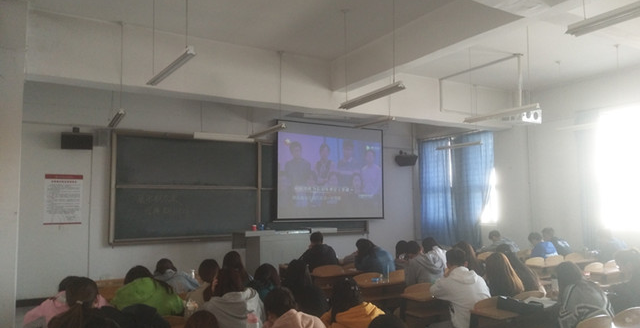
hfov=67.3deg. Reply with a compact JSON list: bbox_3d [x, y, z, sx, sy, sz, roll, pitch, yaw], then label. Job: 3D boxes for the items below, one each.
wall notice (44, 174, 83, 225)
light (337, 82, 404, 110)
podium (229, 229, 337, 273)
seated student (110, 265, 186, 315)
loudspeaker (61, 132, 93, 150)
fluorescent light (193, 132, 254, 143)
[{"bbox_3d":[-4.749,0.659,8.911,0.631,0.914,0.010,3,-6,-31],"label":"wall notice"},{"bbox_3d":[0.595,-0.791,5.718,0.130,0.075,1.240,3,-6,-31],"label":"light"},{"bbox_3d":[-0.664,1.848,9.522,2.058,1.100,0.750,3,-6,-31],"label":"podium"},{"bbox_3d":[-1.482,1.487,4.123,0.560,1.220,0.750,2,-5,-32],"label":"seated student"},{"bbox_3d":[-4.381,-0.399,8.662,0.500,0.300,0.270,2,-5,-32],"label":"loudspeaker"},{"bbox_3d":[-1.853,-0.512,9.469,1.250,0.110,0.130,2,-5,-32],"label":"fluorescent light"}]

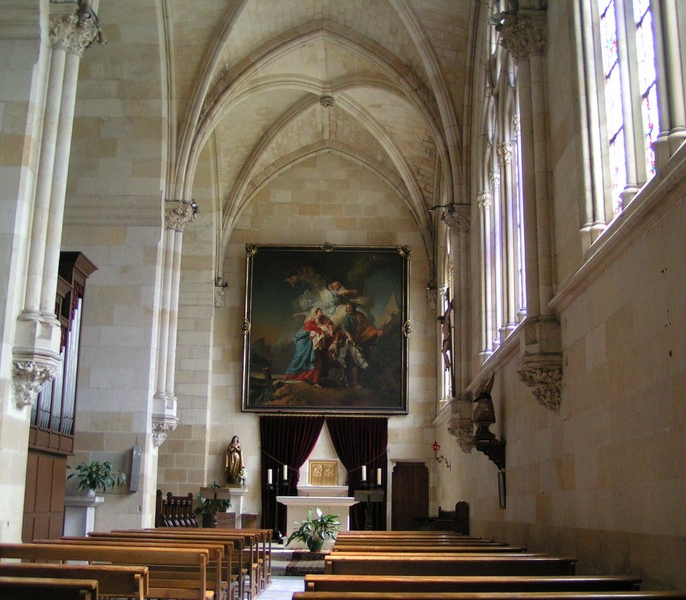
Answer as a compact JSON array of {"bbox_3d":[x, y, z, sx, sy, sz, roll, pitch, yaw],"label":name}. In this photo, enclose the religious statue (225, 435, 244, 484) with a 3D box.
[{"bbox_3d":[-2.627,3.865,21.268,0.436,1.181,0.360,1,-13,1],"label":"religious statue"}]

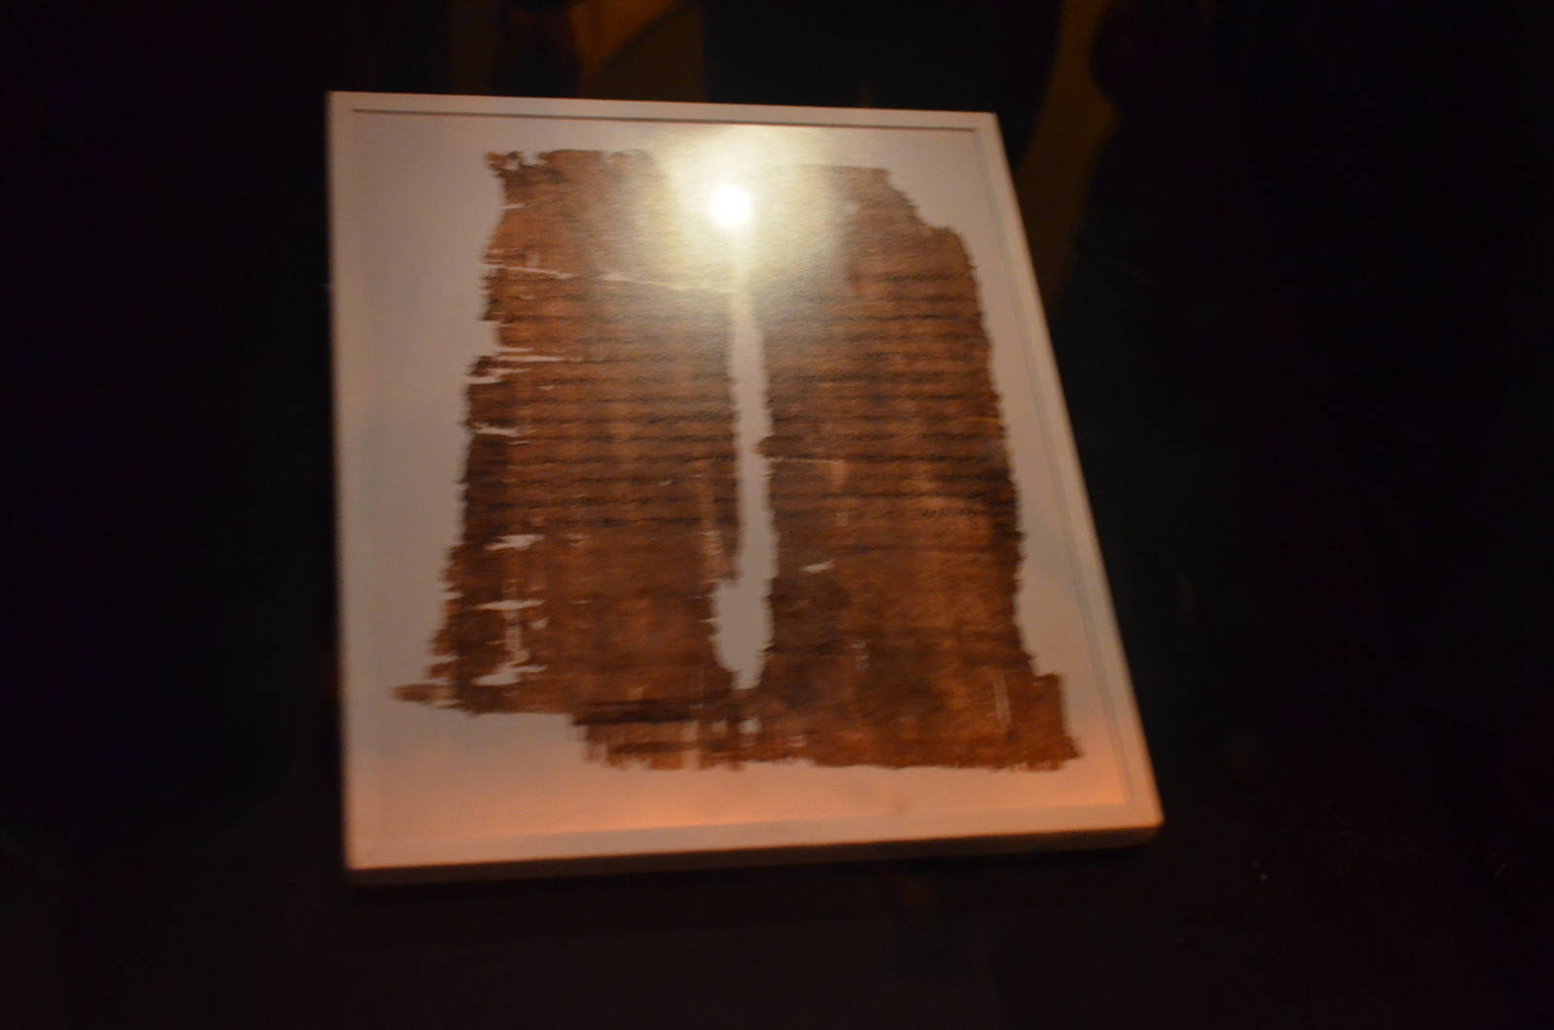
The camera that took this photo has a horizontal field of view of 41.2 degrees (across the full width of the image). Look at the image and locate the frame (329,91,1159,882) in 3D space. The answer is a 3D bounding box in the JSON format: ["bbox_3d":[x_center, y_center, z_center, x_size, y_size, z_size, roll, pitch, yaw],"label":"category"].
[{"bbox_3d":[-0.020,-0.022,0.665,0.238,0.013,0.279,-1,60,-13],"label":"frame"}]

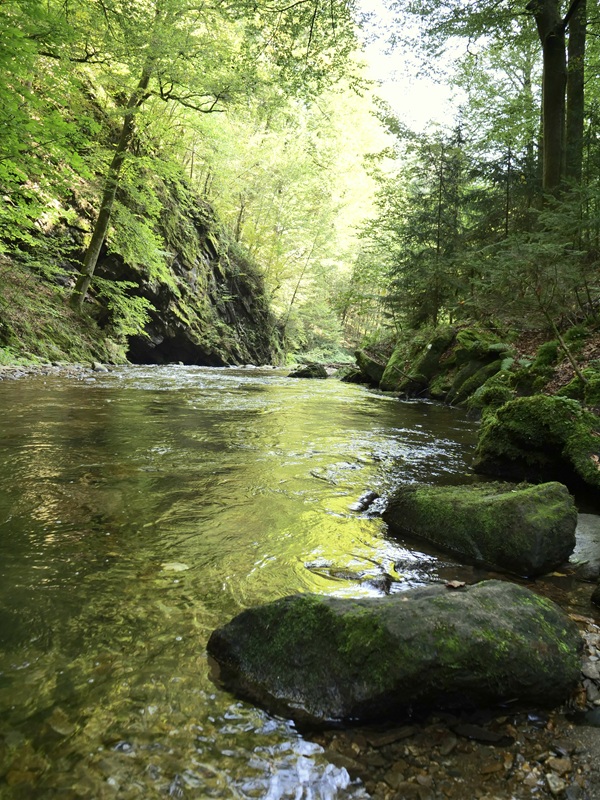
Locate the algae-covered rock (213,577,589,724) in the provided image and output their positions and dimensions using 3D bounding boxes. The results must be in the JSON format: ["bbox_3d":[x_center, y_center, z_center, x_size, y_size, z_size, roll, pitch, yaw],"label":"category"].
[{"bbox_3d":[0.330,0.845,2.071,1.250,0.380,0.600,0,6,4],"label":"algae-covered rock"}]

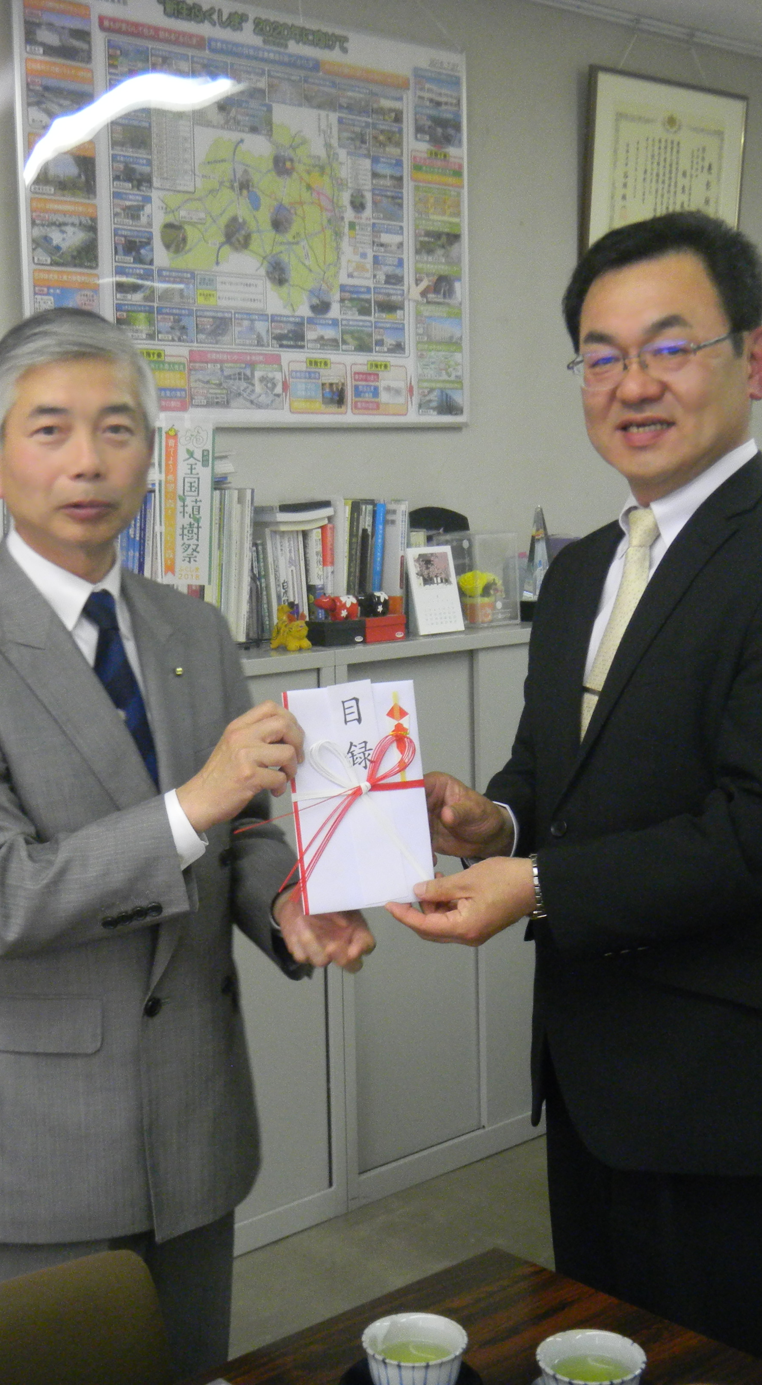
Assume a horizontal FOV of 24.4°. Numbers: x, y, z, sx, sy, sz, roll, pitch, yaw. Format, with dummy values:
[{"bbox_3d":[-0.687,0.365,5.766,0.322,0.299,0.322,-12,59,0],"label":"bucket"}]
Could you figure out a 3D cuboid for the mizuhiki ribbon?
[{"bbox_3d":[-0.020,0.108,1.480,0.118,0.140,0.022,-6,1,0],"label":"mizuhiki ribbon"}]

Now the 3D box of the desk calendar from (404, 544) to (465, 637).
[{"bbox_3d":[0.099,-0.209,3.594,0.121,0.173,0.075,-7,9,-40],"label":"desk calendar"}]

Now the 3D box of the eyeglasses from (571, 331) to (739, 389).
[{"bbox_3d":[0.264,-0.308,1.660,0.140,0.040,0.138,-9,5,32],"label":"eyeglasses"}]

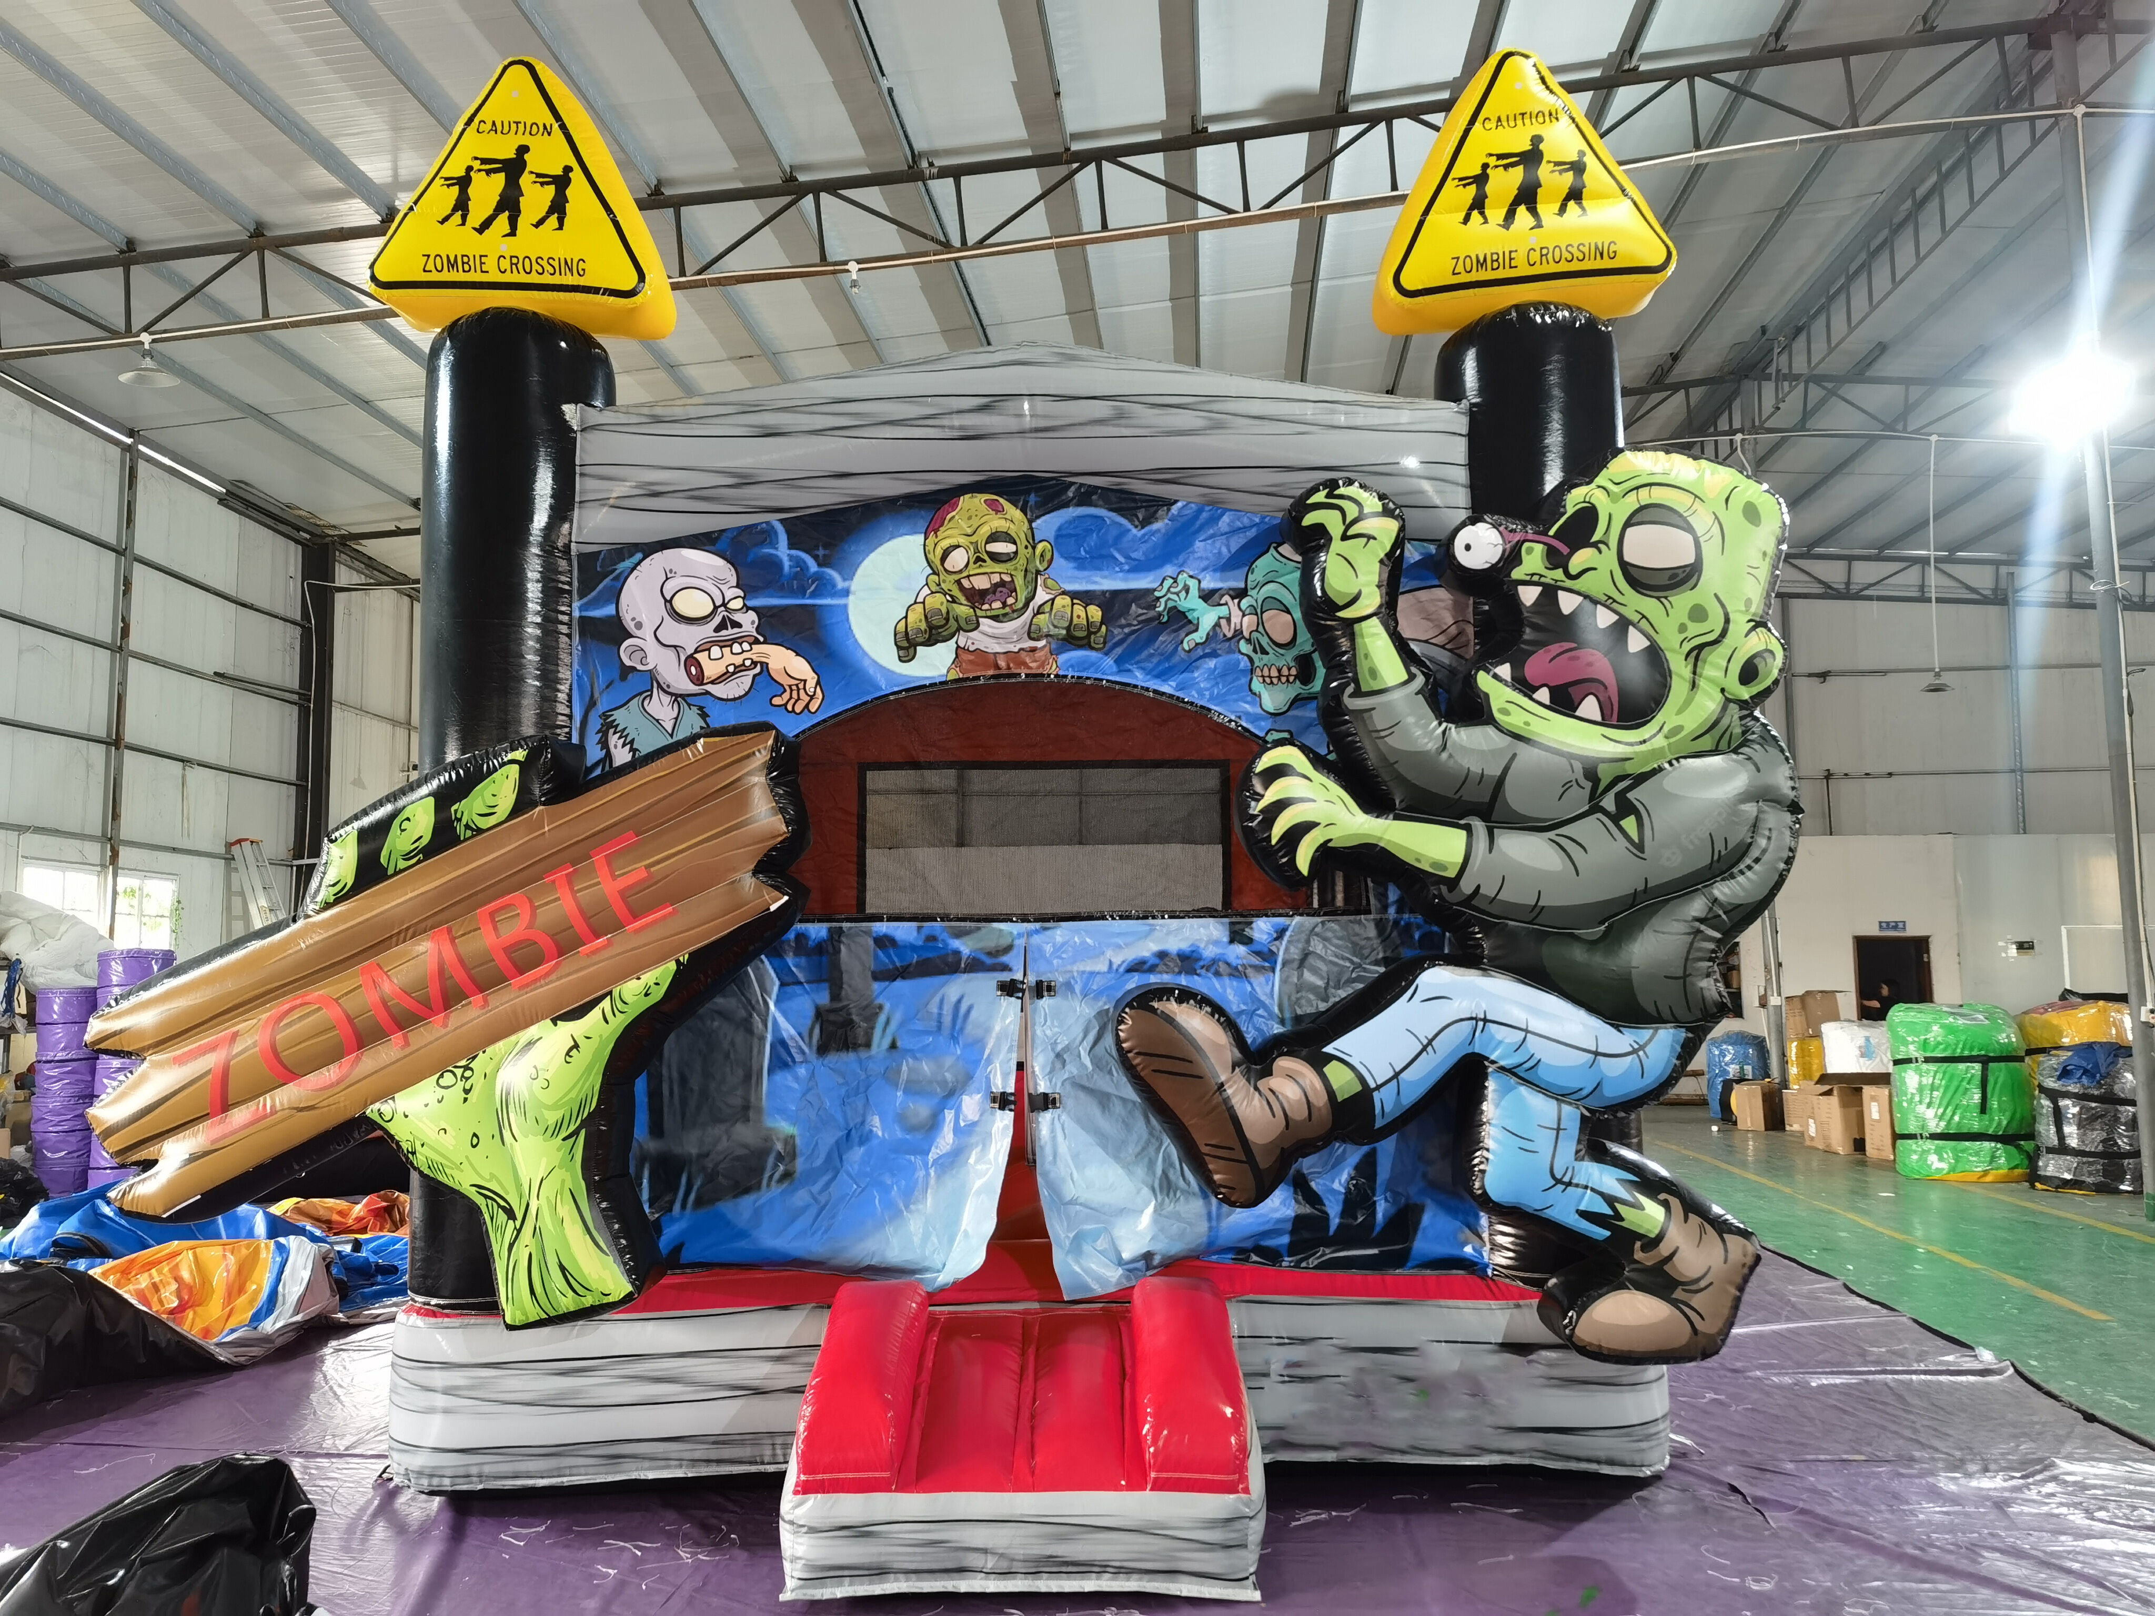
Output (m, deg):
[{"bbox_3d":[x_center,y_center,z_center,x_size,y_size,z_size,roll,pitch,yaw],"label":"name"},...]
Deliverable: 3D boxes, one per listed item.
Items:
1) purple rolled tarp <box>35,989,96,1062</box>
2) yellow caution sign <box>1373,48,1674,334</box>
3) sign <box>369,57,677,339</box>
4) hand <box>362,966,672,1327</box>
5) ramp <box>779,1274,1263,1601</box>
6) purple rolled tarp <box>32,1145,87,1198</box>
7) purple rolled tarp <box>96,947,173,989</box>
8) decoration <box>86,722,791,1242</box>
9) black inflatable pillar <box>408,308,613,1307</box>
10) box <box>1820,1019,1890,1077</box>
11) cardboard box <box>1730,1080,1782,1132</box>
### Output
[{"bbox_3d":[-7.404,1.577,12.300,0.410,0.540,0.410,3,-7,-31],"label":"purple rolled tarp"},{"bbox_3d":[1.596,-2.234,6.092,0.980,0.920,0.420,-1,-6,6],"label":"yellow caution sign"},{"bbox_3d":[-1.913,-2.089,5.821,0.910,0.830,0.420,0,-5,0],"label":"sign"},{"bbox_3d":[-1.672,1.026,5.222,0.930,1.086,0.420,-1,-6,0],"label":"hand"},{"bbox_3d":[-0.140,1.735,4.738,1.220,0.650,0.900,0,-5,0],"label":"ramp"},{"bbox_3d":[-6.882,2.492,11.486,0.460,0.290,0.460,0,-5,0],"label":"purple rolled tarp"},{"bbox_3d":[-6.421,1.120,11.501,0.480,0.270,0.480,0,-5,0],"label":"purple rolled tarp"},{"bbox_3d":[-1.895,0.554,5.168,2.070,1.540,0.420,0,-5,0],"label":"decoration"},{"bbox_3d":[-1.958,-0.054,5.857,0.610,3.400,0.610,-1,-6,0],"label":"black inflatable pillar"},{"bbox_3d":[7.049,2.169,15.200,0.700,0.520,0.600,-3,-6,18],"label":"box"},{"bbox_3d":[6.303,2.750,15.516,0.330,0.430,0.420,-5,-7,42],"label":"cardboard box"}]

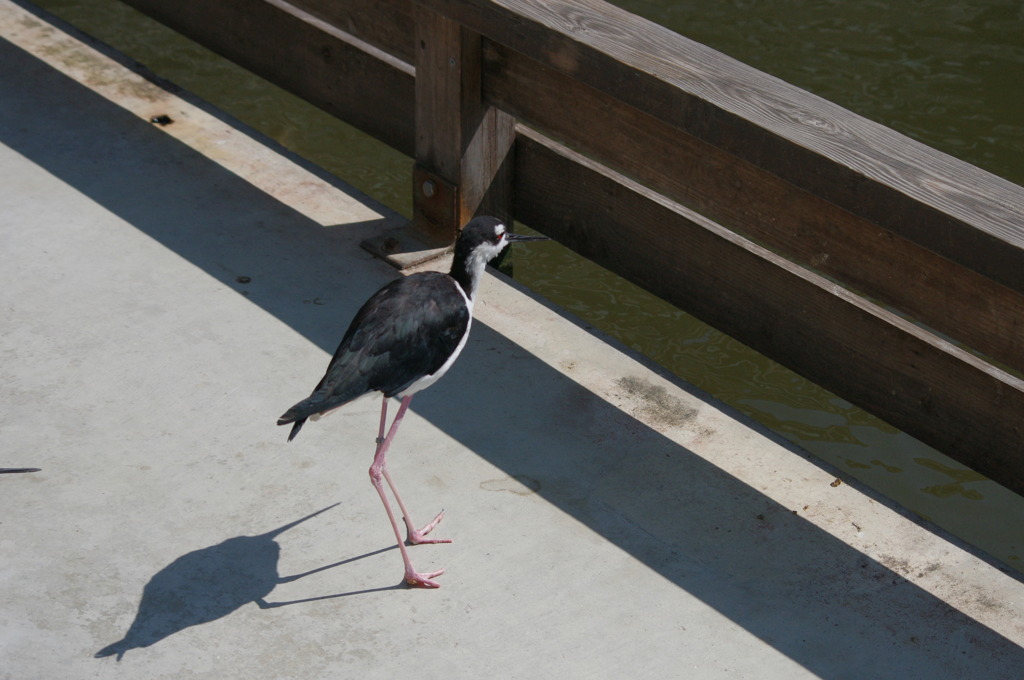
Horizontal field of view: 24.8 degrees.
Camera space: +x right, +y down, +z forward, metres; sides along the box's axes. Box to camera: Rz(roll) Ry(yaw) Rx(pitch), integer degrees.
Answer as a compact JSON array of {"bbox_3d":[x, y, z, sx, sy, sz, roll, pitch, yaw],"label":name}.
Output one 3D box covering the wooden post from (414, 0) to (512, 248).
[{"bbox_3d":[-0.059,-0.276,2.927,0.088,0.319,0.088,-25,40,-35],"label":"wooden post"}]

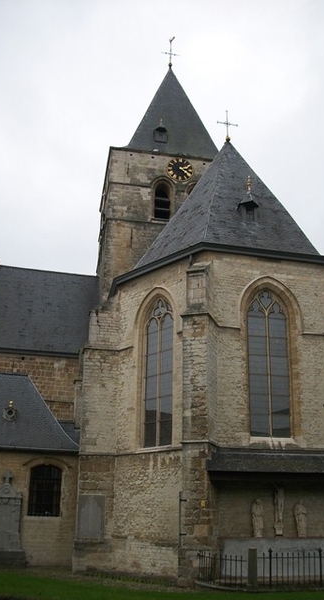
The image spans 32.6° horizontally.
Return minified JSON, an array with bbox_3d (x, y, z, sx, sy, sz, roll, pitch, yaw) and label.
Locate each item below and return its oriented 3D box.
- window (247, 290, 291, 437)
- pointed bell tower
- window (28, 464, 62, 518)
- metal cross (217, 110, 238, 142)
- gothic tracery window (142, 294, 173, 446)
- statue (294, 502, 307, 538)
[{"bbox_3d":[3.254,1.962,16.870,1.302,4.641,0.263,5,-21,-10],"label":"window"},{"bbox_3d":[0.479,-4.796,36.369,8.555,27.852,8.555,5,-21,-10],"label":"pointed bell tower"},{"bbox_3d":[-3.518,5.703,16.606,0.935,1.480,0.210,5,-21,-10],"label":"window"},{"bbox_3d":[2.914,-7.684,24.567,0.945,1.701,0.105,5,-21,-10],"label":"metal cross"},{"bbox_3d":[-0.114,2.356,18.029,0.263,4.840,1.246,20,-27,-40],"label":"gothic tracery window"},{"bbox_3d":[3.756,5.959,14.990,0.378,0.966,0.294,5,-21,-10],"label":"statue"}]

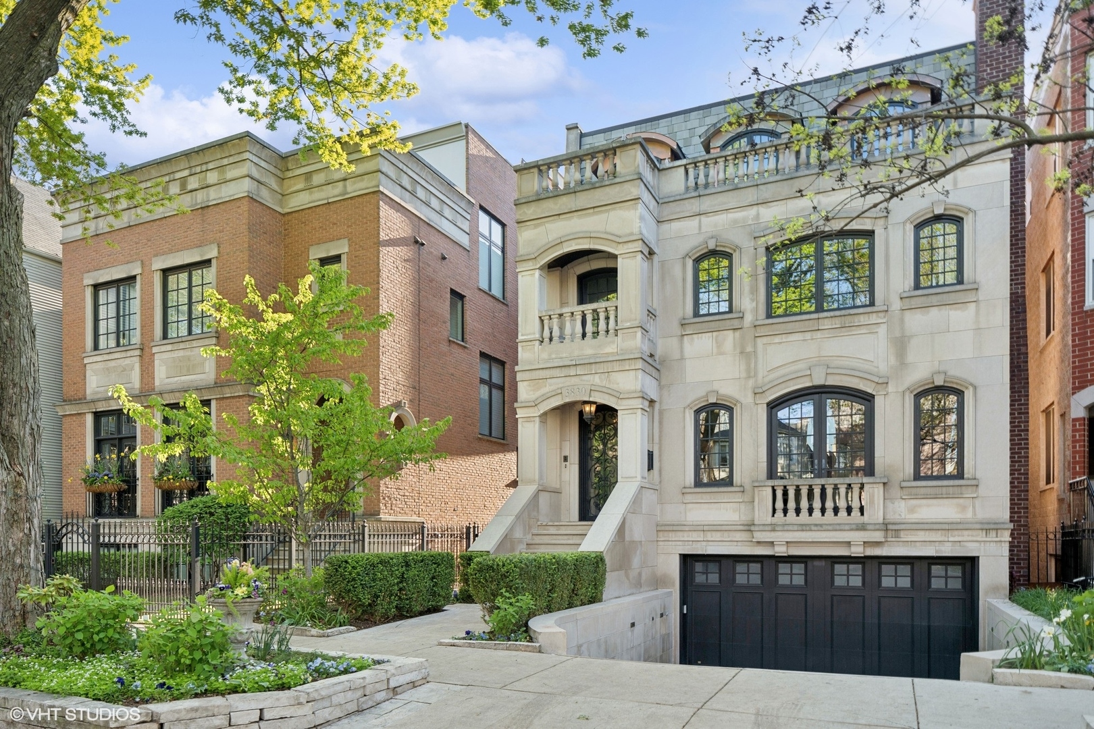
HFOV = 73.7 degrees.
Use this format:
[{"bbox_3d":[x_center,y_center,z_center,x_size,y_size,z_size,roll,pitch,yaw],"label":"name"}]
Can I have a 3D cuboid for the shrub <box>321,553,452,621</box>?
[{"bbox_3d":[-2.708,3.938,13.125,0.850,1.020,2.400,-1,-3,24],"label":"shrub"}]

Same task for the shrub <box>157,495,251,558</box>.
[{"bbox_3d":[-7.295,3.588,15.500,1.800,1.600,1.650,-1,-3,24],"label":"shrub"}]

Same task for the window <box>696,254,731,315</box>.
[{"bbox_3d":[3.556,-1.719,15.600,0.780,1.370,0.160,-2,-6,26],"label":"window"}]

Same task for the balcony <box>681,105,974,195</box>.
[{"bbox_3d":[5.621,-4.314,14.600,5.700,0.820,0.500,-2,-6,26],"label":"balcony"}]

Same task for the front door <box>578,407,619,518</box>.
[{"bbox_3d":[1.253,2.276,16.896,1.100,2.750,0.140,-1,-3,24],"label":"front door"}]

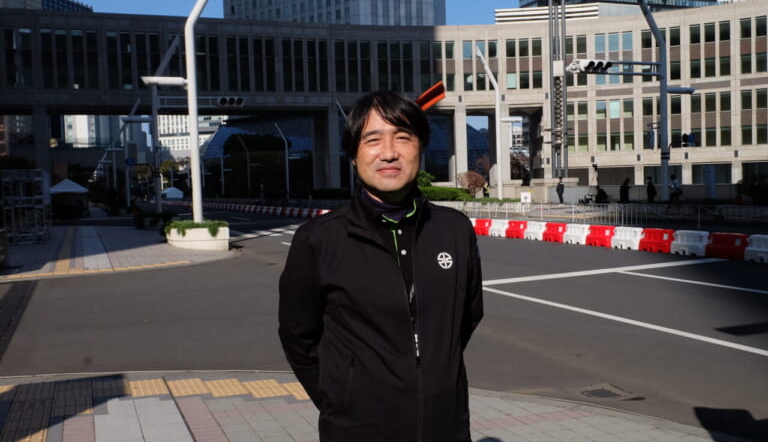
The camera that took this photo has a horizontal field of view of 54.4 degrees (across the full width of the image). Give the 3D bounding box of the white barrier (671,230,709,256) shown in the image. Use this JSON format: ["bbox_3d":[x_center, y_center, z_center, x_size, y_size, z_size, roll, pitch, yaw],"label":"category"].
[{"bbox_3d":[6.888,0.489,16.534,0.400,0.510,1.000,-3,3,-23],"label":"white barrier"}]

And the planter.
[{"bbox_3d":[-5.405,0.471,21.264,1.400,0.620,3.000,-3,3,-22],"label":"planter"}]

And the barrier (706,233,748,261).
[{"bbox_3d":[7.184,0.503,15.423,0.380,0.550,1.000,-3,3,-23],"label":"barrier"}]

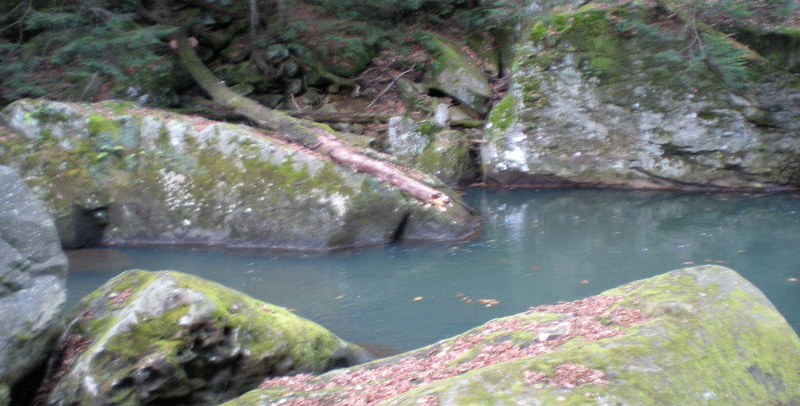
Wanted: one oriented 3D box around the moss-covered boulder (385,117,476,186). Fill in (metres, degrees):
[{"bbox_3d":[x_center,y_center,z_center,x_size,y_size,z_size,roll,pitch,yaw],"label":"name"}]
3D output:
[{"bbox_3d":[0.600,-1.060,17.415,1.600,1.220,1.300,0,11,0],"label":"moss-covered boulder"}]

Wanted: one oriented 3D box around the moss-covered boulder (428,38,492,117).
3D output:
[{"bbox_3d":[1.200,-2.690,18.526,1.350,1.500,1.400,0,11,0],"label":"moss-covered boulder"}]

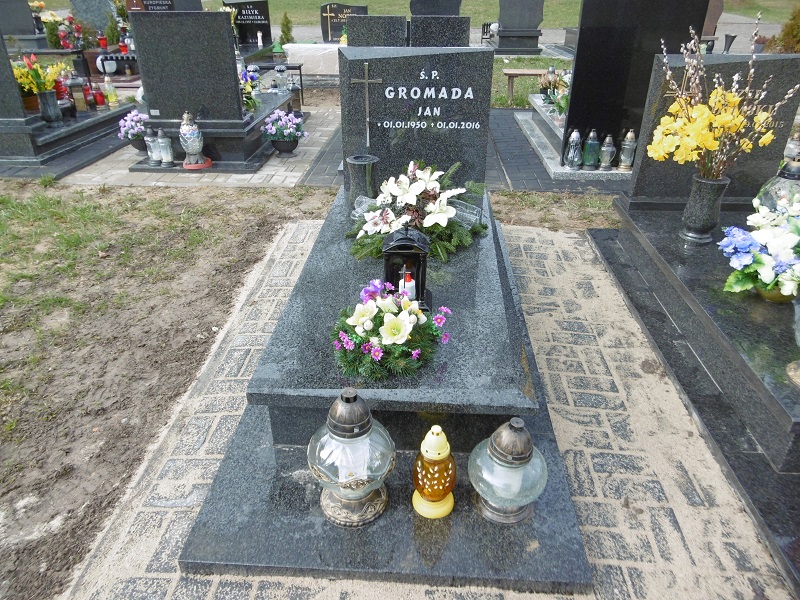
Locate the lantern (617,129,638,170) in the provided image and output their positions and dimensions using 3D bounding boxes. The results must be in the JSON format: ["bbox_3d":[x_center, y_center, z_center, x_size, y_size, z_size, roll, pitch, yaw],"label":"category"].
[{"bbox_3d":[1.746,-1.144,4.237,0.122,0.310,0.120,2,30,3],"label":"lantern"}]

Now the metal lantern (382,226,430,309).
[{"bbox_3d":[0.027,-0.138,1.996,0.175,0.336,0.165,2,30,3],"label":"metal lantern"}]

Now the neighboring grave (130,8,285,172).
[{"bbox_3d":[-1.559,-2.012,5.021,0.990,1.105,2.200,2,30,3],"label":"neighboring grave"}]

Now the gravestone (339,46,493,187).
[{"bbox_3d":[0.081,-0.898,2.834,0.742,0.705,0.092,2,31,3],"label":"gravestone"}]

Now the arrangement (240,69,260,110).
[{"bbox_3d":[-1.364,-1.839,4.912,0.310,0.365,0.300,2,30,3],"label":"arrangement"}]

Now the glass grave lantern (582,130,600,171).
[{"bbox_3d":[1.474,-1.149,4.252,0.118,0.300,0.118,2,30,3],"label":"glass grave lantern"}]

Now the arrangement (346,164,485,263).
[{"bbox_3d":[0.081,-0.446,2.584,0.670,0.292,0.620,2,30,3],"label":"arrangement"}]

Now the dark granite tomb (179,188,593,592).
[{"bbox_3d":[0.021,0.006,2.343,1.020,0.258,2.370,2,30,3],"label":"dark granite tomb"}]

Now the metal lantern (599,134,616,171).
[{"bbox_3d":[1.599,-1.129,4.255,0.115,0.265,0.105,2,30,3],"label":"metal lantern"}]

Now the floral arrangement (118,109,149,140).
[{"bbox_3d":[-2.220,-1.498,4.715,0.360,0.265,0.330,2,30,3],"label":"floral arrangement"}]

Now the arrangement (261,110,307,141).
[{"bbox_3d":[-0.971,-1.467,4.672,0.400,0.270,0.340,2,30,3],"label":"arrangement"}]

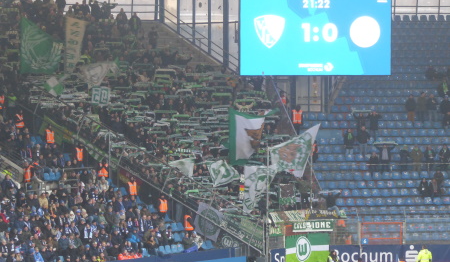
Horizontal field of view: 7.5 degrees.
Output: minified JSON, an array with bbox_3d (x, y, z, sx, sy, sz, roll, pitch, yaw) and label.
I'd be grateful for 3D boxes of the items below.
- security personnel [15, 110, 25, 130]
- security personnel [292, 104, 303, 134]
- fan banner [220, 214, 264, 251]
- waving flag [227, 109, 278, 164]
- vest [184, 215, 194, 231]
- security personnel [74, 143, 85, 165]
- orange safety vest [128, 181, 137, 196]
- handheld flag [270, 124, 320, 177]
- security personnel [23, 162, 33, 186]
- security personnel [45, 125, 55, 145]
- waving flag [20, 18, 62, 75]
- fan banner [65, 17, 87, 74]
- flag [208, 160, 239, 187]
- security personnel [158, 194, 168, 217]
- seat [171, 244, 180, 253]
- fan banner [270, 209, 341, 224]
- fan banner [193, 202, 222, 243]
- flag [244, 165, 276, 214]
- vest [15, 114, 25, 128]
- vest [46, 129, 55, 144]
[{"bbox_3d":[-9.902,-0.102,166.763,0.540,1.780,0.360,0,2,-12],"label":"security personnel"},{"bbox_3d":[3.675,-0.379,174.000,0.550,1.790,0.360,0,2,6],"label":"security personnel"},{"bbox_3d":[0.833,4.808,164.070,2.500,1.250,0.050,31,17,28],"label":"fan banner"},{"bbox_3d":[1.336,0.267,167.500,2.350,2.720,0.500,0,1,-6],"label":"waving flag"},{"bbox_3d":[-1.590,4.204,157.500,0.340,0.700,0.500,0,2,-12],"label":"vest"},{"bbox_3d":[-6.729,1.485,160.500,0.380,1.780,0.550,1,2,30],"label":"security personnel"},{"bbox_3d":[-4.365,2.722,163.197,0.460,0.680,0.290,0,2,7],"label":"orange safety vest"},{"bbox_3d":[3.406,0.990,166.500,2.420,2.600,0.500,0,1,-3],"label":"handheld flag"},{"bbox_3d":[-8.888,2.269,155.500,0.520,1.780,0.380,-1,1,-37],"label":"security personnel"},{"bbox_3d":[-8.417,0.567,165.807,0.520,1.780,0.340,0,2,-3],"label":"security personnel"},{"bbox_3d":[-9.077,-4.229,170.500,2.080,2.880,0.400,0,2,-11],"label":"waving flag"},{"bbox_3d":[-7.439,-4.254,171.500,1.080,2.880,0.300,0,2,-11],"label":"fan banner"},{"bbox_3d":[-0.071,2.016,163.500,1.450,1.250,0.350,0,1,-6],"label":"flag"},{"bbox_3d":[-2.846,3.827,159.500,0.500,1.780,0.360,0,1,-18],"label":"security personnel"},{"bbox_3d":[-2.298,5.469,160.025,0.420,0.420,0.450,1,2,32],"label":"seat"},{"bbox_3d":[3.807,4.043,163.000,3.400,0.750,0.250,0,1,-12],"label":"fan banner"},{"bbox_3d":[-0.766,4.383,165.104,1.350,1.350,0.050,25,15,29],"label":"fan banner"},{"bbox_3d":[1.652,2.800,165.000,1.630,2.400,0.500,0,2,-6],"label":"flag"},{"bbox_3d":[-9.718,-0.435,163.000,0.460,0.660,0.320,-1,1,-34],"label":"vest"},{"bbox_3d":[-8.383,0.250,165.778,0.460,0.700,0.290,0,2,-3],"label":"vest"}]

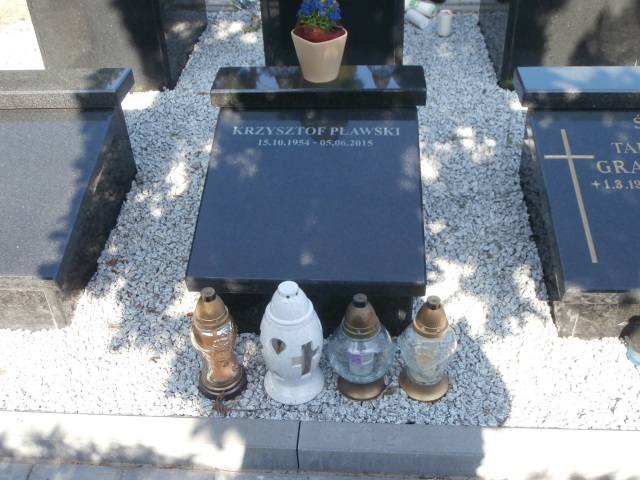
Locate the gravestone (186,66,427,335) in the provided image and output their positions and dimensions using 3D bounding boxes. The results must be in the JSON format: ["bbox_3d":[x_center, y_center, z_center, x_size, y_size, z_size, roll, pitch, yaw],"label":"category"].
[{"bbox_3d":[-0.014,-0.149,2.043,0.646,0.380,0.790,1,40,4],"label":"gravestone"}]

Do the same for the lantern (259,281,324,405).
[{"bbox_3d":[-0.066,0.229,1.644,0.150,0.323,0.150,-2,40,1],"label":"lantern"}]

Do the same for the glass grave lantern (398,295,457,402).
[{"bbox_3d":[0.253,0.244,1.632,0.136,0.292,0.136,1,40,4],"label":"glass grave lantern"}]

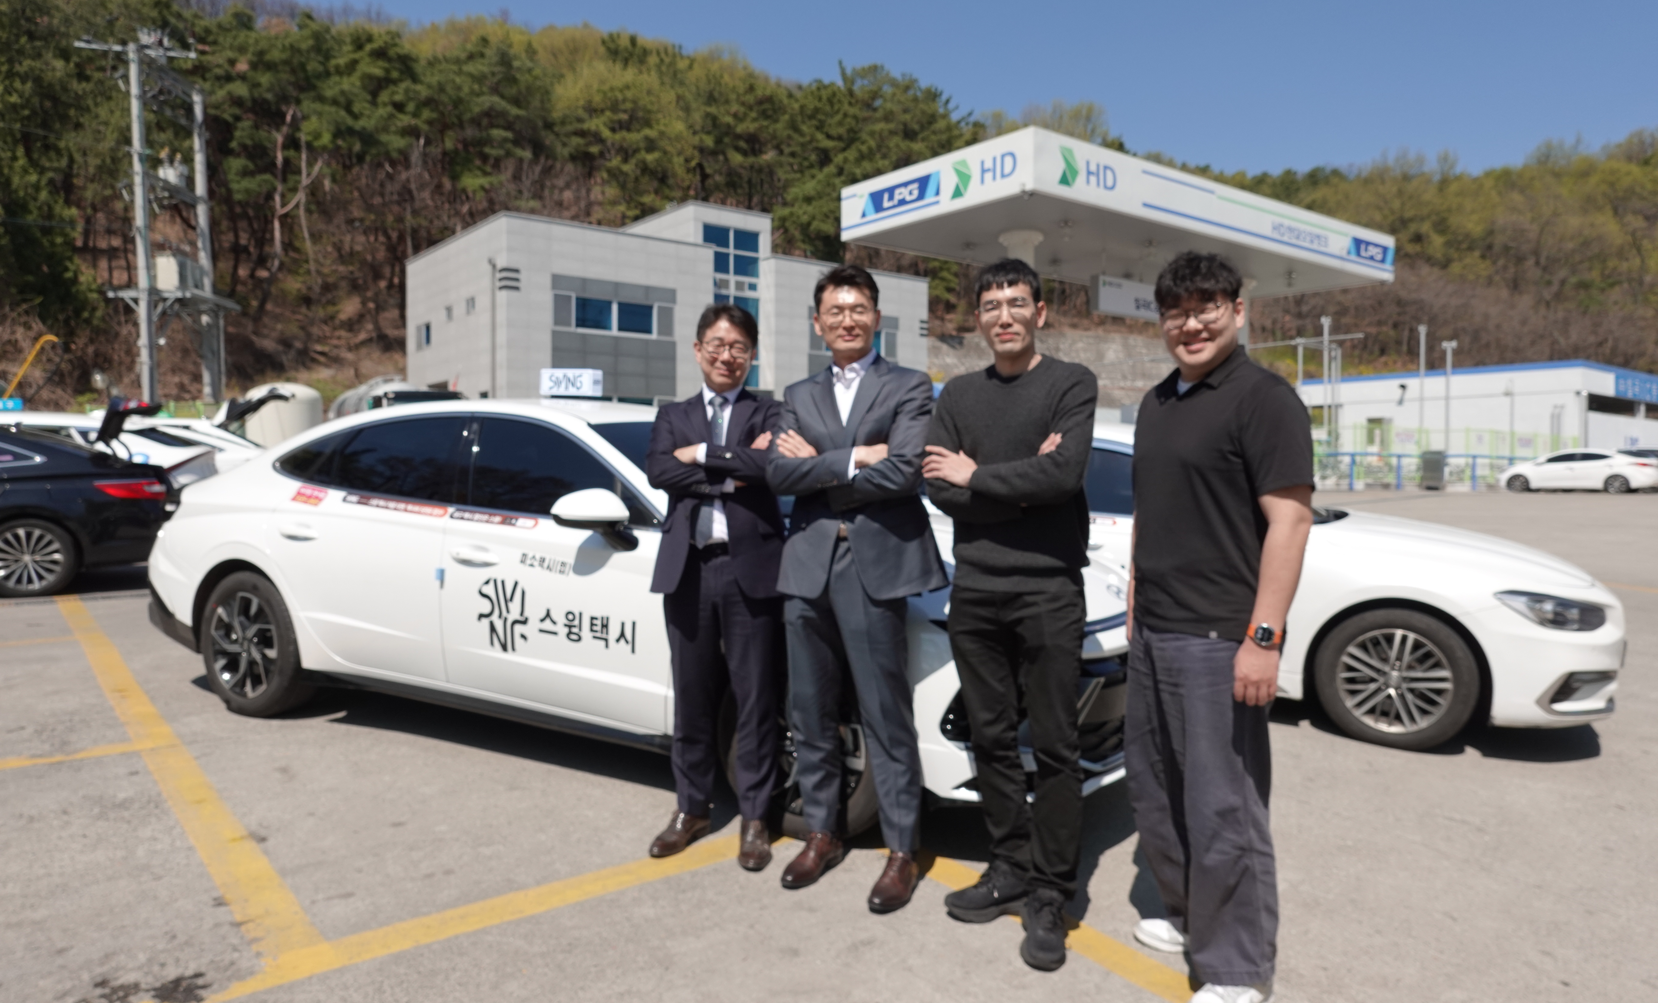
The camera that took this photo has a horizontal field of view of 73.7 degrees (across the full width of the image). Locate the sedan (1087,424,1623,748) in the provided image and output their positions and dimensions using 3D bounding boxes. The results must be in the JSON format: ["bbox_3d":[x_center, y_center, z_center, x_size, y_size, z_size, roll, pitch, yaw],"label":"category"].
[{"bbox_3d":[1.810,0.310,6.660,4.930,1.470,1.865,4,3,30],"label":"sedan"}]

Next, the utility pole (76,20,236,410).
[{"bbox_3d":[-15.100,-6.200,25.400,2.700,8.300,3.500,0,1,-6],"label":"utility pole"}]

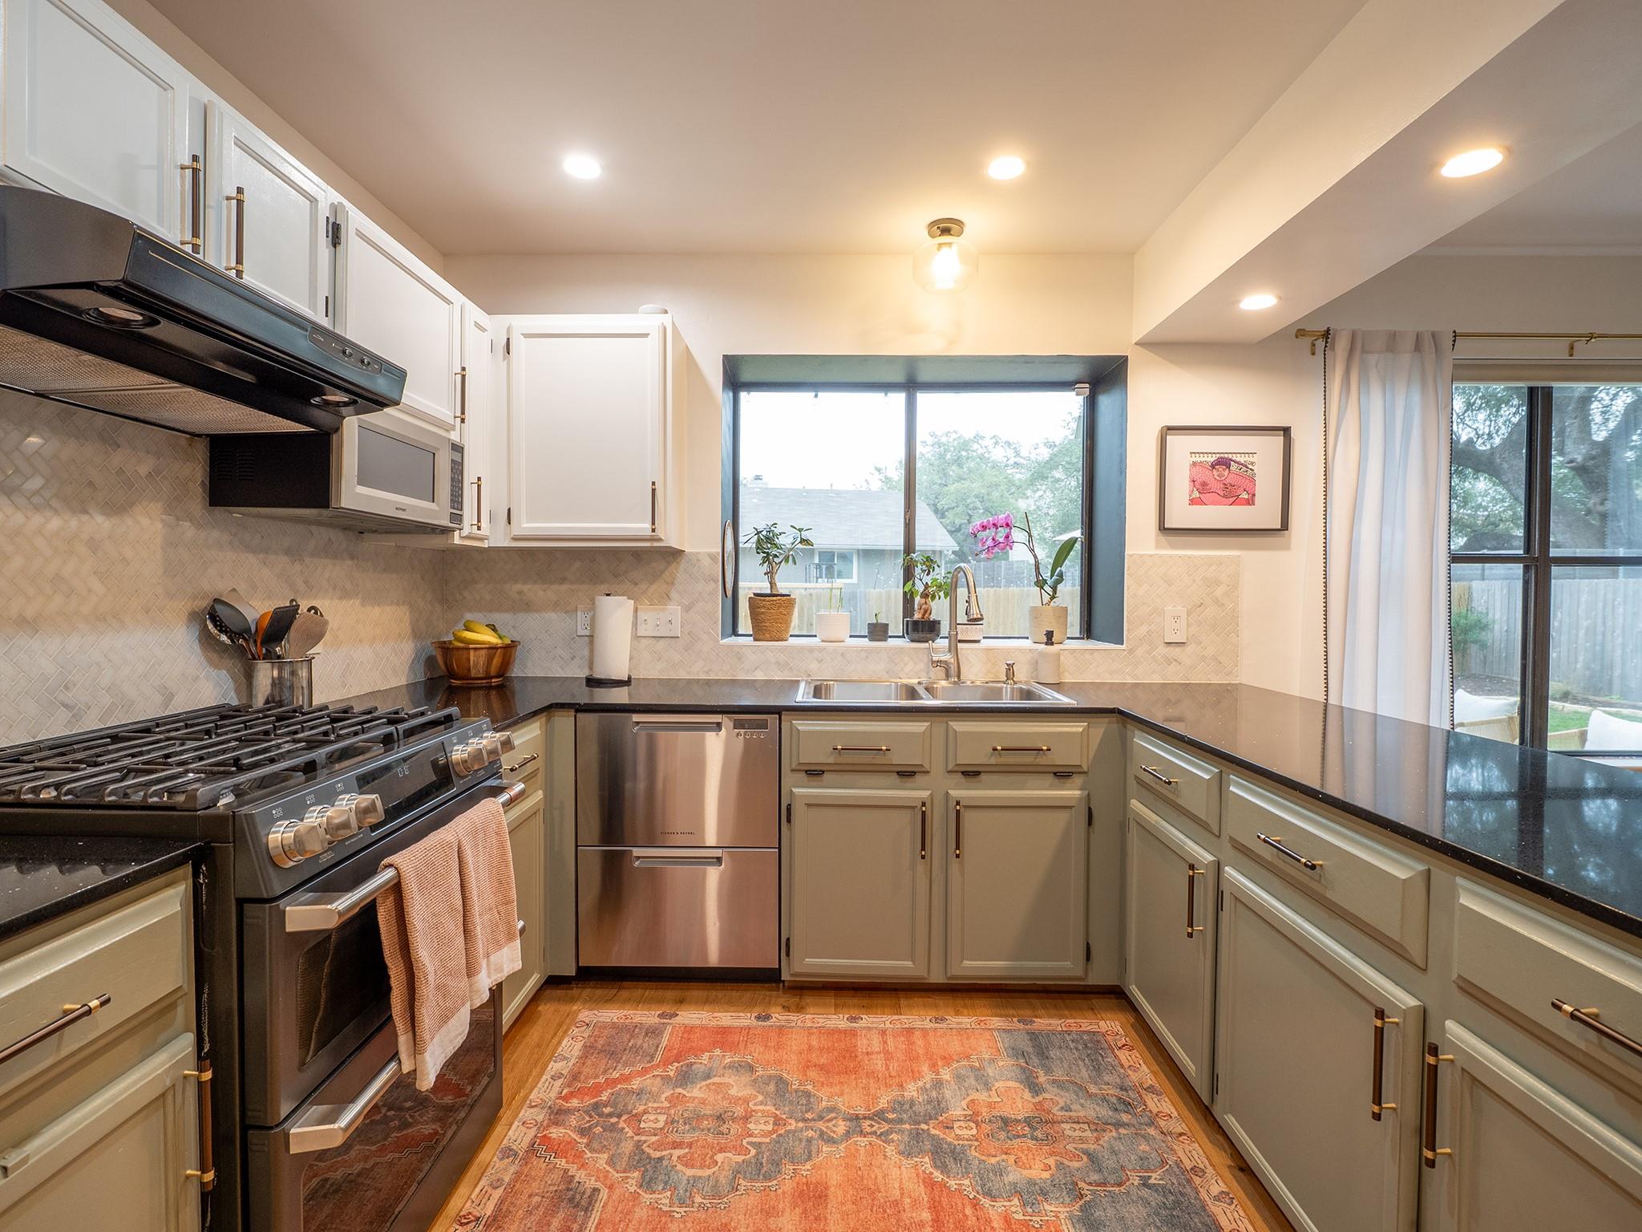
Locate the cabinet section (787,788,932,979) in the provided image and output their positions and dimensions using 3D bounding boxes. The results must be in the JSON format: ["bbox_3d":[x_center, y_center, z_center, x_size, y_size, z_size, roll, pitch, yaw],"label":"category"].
[{"bbox_3d":[0.115,0.777,2.209,0.408,0.555,0.049,0,2,1],"label":"cabinet section"}]

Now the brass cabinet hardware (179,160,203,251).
[{"bbox_3d":[-1.064,-0.694,1.278,0.034,0.166,0.014,0,2,0],"label":"brass cabinet hardware"}]

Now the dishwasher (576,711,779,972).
[{"bbox_3d":[-0.422,0.677,2.529,0.598,0.805,0.575,0,2,0],"label":"dishwasher"}]

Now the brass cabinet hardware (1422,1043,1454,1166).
[{"bbox_3d":[0.843,0.664,1.034,0.034,0.168,0.014,0,2,0],"label":"brass cabinet hardware"}]

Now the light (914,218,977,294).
[{"bbox_3d":[0.429,-1.225,2.606,0.225,0.213,0.225,0,2,0],"label":"light"}]

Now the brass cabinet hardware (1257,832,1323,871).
[{"bbox_3d":[0.846,0.422,1.367,0.034,0.015,0.168,0,2,0],"label":"brass cabinet hardware"}]

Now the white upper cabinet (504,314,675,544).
[{"bbox_3d":[-0.774,-0.617,2.661,0.575,0.760,0.341,0,2,0],"label":"white upper cabinet"}]

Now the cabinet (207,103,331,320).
[{"bbox_3d":[-1.240,-0.759,1.498,0.330,0.335,0.350,0,2,0],"label":"cabinet"}]

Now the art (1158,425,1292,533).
[{"bbox_3d":[1.489,-0.506,2.807,0.494,0.389,0.030,0,2,0],"label":"art"}]

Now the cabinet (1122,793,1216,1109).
[{"bbox_3d":[1.157,0.797,1.911,0.578,0.585,0.500,0,2,0],"label":"cabinet"}]

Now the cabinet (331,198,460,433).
[{"bbox_3d":[-1.238,-0.737,1.964,0.330,0.410,0.560,0,2,0],"label":"cabinet"}]

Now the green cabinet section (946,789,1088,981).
[{"bbox_3d":[0.570,0.779,2.204,0.410,0.552,0.049,0,2,1],"label":"green cabinet section"}]

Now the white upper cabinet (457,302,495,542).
[{"bbox_3d":[-1.237,-0.593,2.359,0.330,0.725,0.210,0,2,0],"label":"white upper cabinet"}]

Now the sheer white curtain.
[{"bbox_3d":[2.035,0.059,2.752,0.470,2.165,0.100,0,2,0],"label":"sheer white curtain"}]

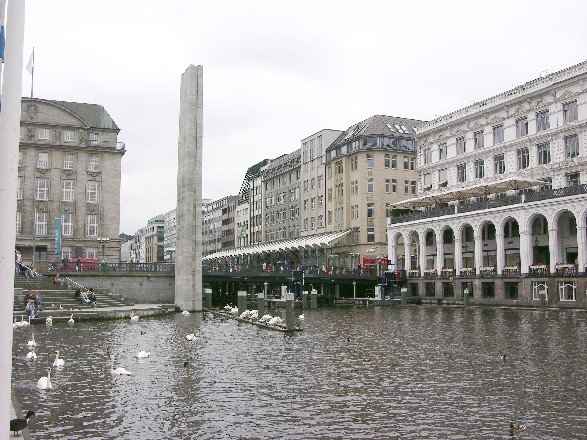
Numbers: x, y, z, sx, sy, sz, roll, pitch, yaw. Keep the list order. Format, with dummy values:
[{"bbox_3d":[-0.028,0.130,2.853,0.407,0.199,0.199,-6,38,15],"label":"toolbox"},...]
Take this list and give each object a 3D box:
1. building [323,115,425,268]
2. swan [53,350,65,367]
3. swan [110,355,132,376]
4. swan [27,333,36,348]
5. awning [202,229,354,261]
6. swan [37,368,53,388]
[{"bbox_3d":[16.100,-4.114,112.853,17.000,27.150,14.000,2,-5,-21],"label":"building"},{"bbox_3d":[-8.567,5.027,24.214,0.390,0.580,0.800,0,-5,5],"label":"swan"},{"bbox_3d":[-5.692,4.796,21.910,0.800,0.640,0.390,0,-5,5],"label":"swan"},{"bbox_3d":[-12.203,5.572,30.886,0.390,0.650,0.820,4,-6,-39],"label":"swan"},{"bbox_3d":[-7.414,6.096,141.428,4.500,2.730,84.000,2,-5,-21],"label":"awning"},{"bbox_3d":[-7.250,4.571,19.323,0.400,0.640,0.820,4,-6,-40],"label":"swan"}]

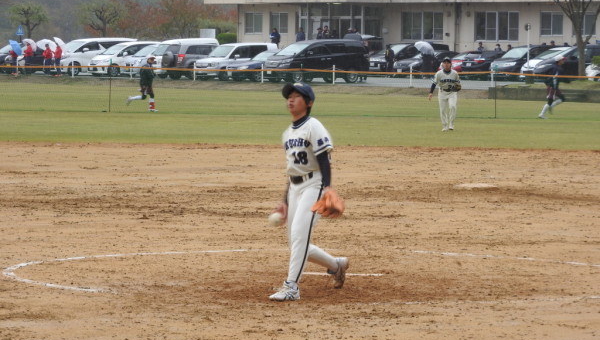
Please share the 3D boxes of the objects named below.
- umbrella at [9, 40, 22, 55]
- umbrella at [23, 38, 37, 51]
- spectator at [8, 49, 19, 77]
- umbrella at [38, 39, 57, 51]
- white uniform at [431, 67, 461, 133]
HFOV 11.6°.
[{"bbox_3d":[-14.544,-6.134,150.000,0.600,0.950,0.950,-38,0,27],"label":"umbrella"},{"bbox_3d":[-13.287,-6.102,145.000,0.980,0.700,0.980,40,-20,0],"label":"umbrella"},{"bbox_3d":[-14.089,-5.438,145.000,0.420,1.600,0.500,-2,3,-37],"label":"spectator"},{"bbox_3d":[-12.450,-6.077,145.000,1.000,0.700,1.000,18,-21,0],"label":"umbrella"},{"bbox_3d":[2.938,-1.413,59.500,0.600,1.230,0.360,0,2,3],"label":"white uniform"}]

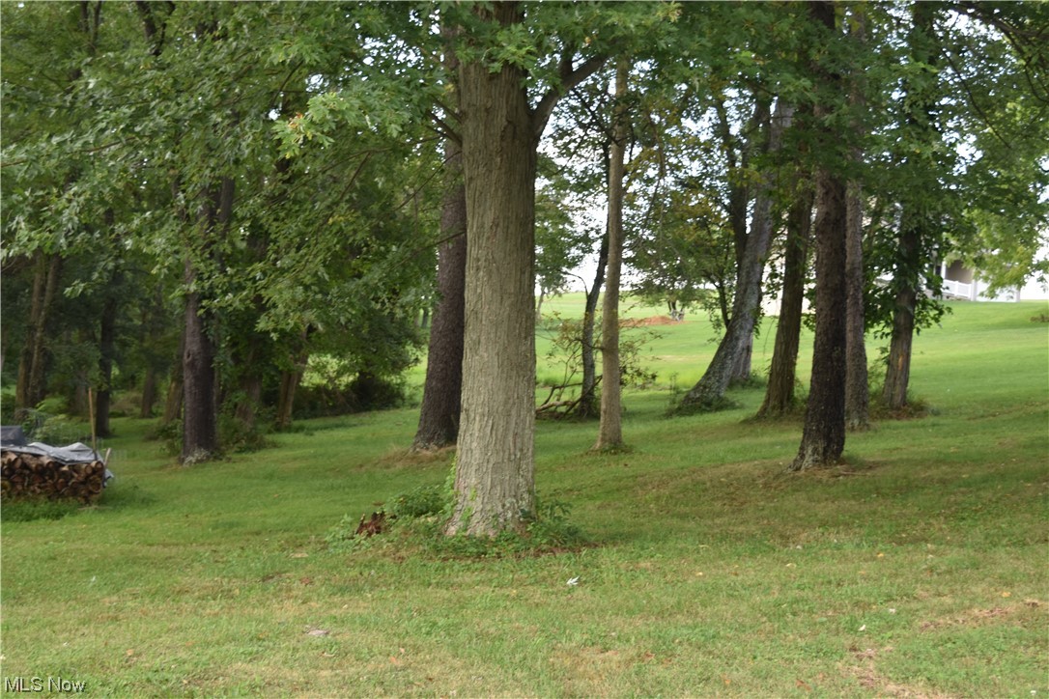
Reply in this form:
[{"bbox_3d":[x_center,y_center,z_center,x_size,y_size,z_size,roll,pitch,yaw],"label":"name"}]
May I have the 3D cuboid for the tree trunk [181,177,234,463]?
[{"bbox_3d":[-4.219,-0.391,19.700,0.600,3.820,0.500,2,1,-12],"label":"tree trunk"}]

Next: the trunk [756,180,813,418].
[{"bbox_3d":[4.525,-0.870,25.500,0.550,4.110,0.500,7,1,10],"label":"trunk"}]

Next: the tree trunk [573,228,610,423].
[{"bbox_3d":[1.225,-0.465,26.000,0.360,3.400,0.300,6,1,3],"label":"tree trunk"}]

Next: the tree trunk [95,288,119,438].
[{"bbox_3d":[-6.888,0.231,24.500,0.270,2.490,0.260,3,1,-16],"label":"tree trunk"}]

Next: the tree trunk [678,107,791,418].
[{"bbox_3d":[4.267,-1.850,29.500,0.950,6.320,0.800,12,1,7],"label":"tree trunk"}]

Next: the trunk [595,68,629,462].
[{"bbox_3d":[1.179,-1.204,19.000,0.340,5.040,0.330,2,1,3],"label":"trunk"}]

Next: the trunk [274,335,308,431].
[{"bbox_3d":[-4.048,0.583,26.000,0.340,1.720,0.300,10,1,-8],"label":"trunk"}]

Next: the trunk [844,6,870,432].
[{"bbox_3d":[5.016,-1.973,22.400,0.360,6.410,0.360,0,1,13],"label":"trunk"}]

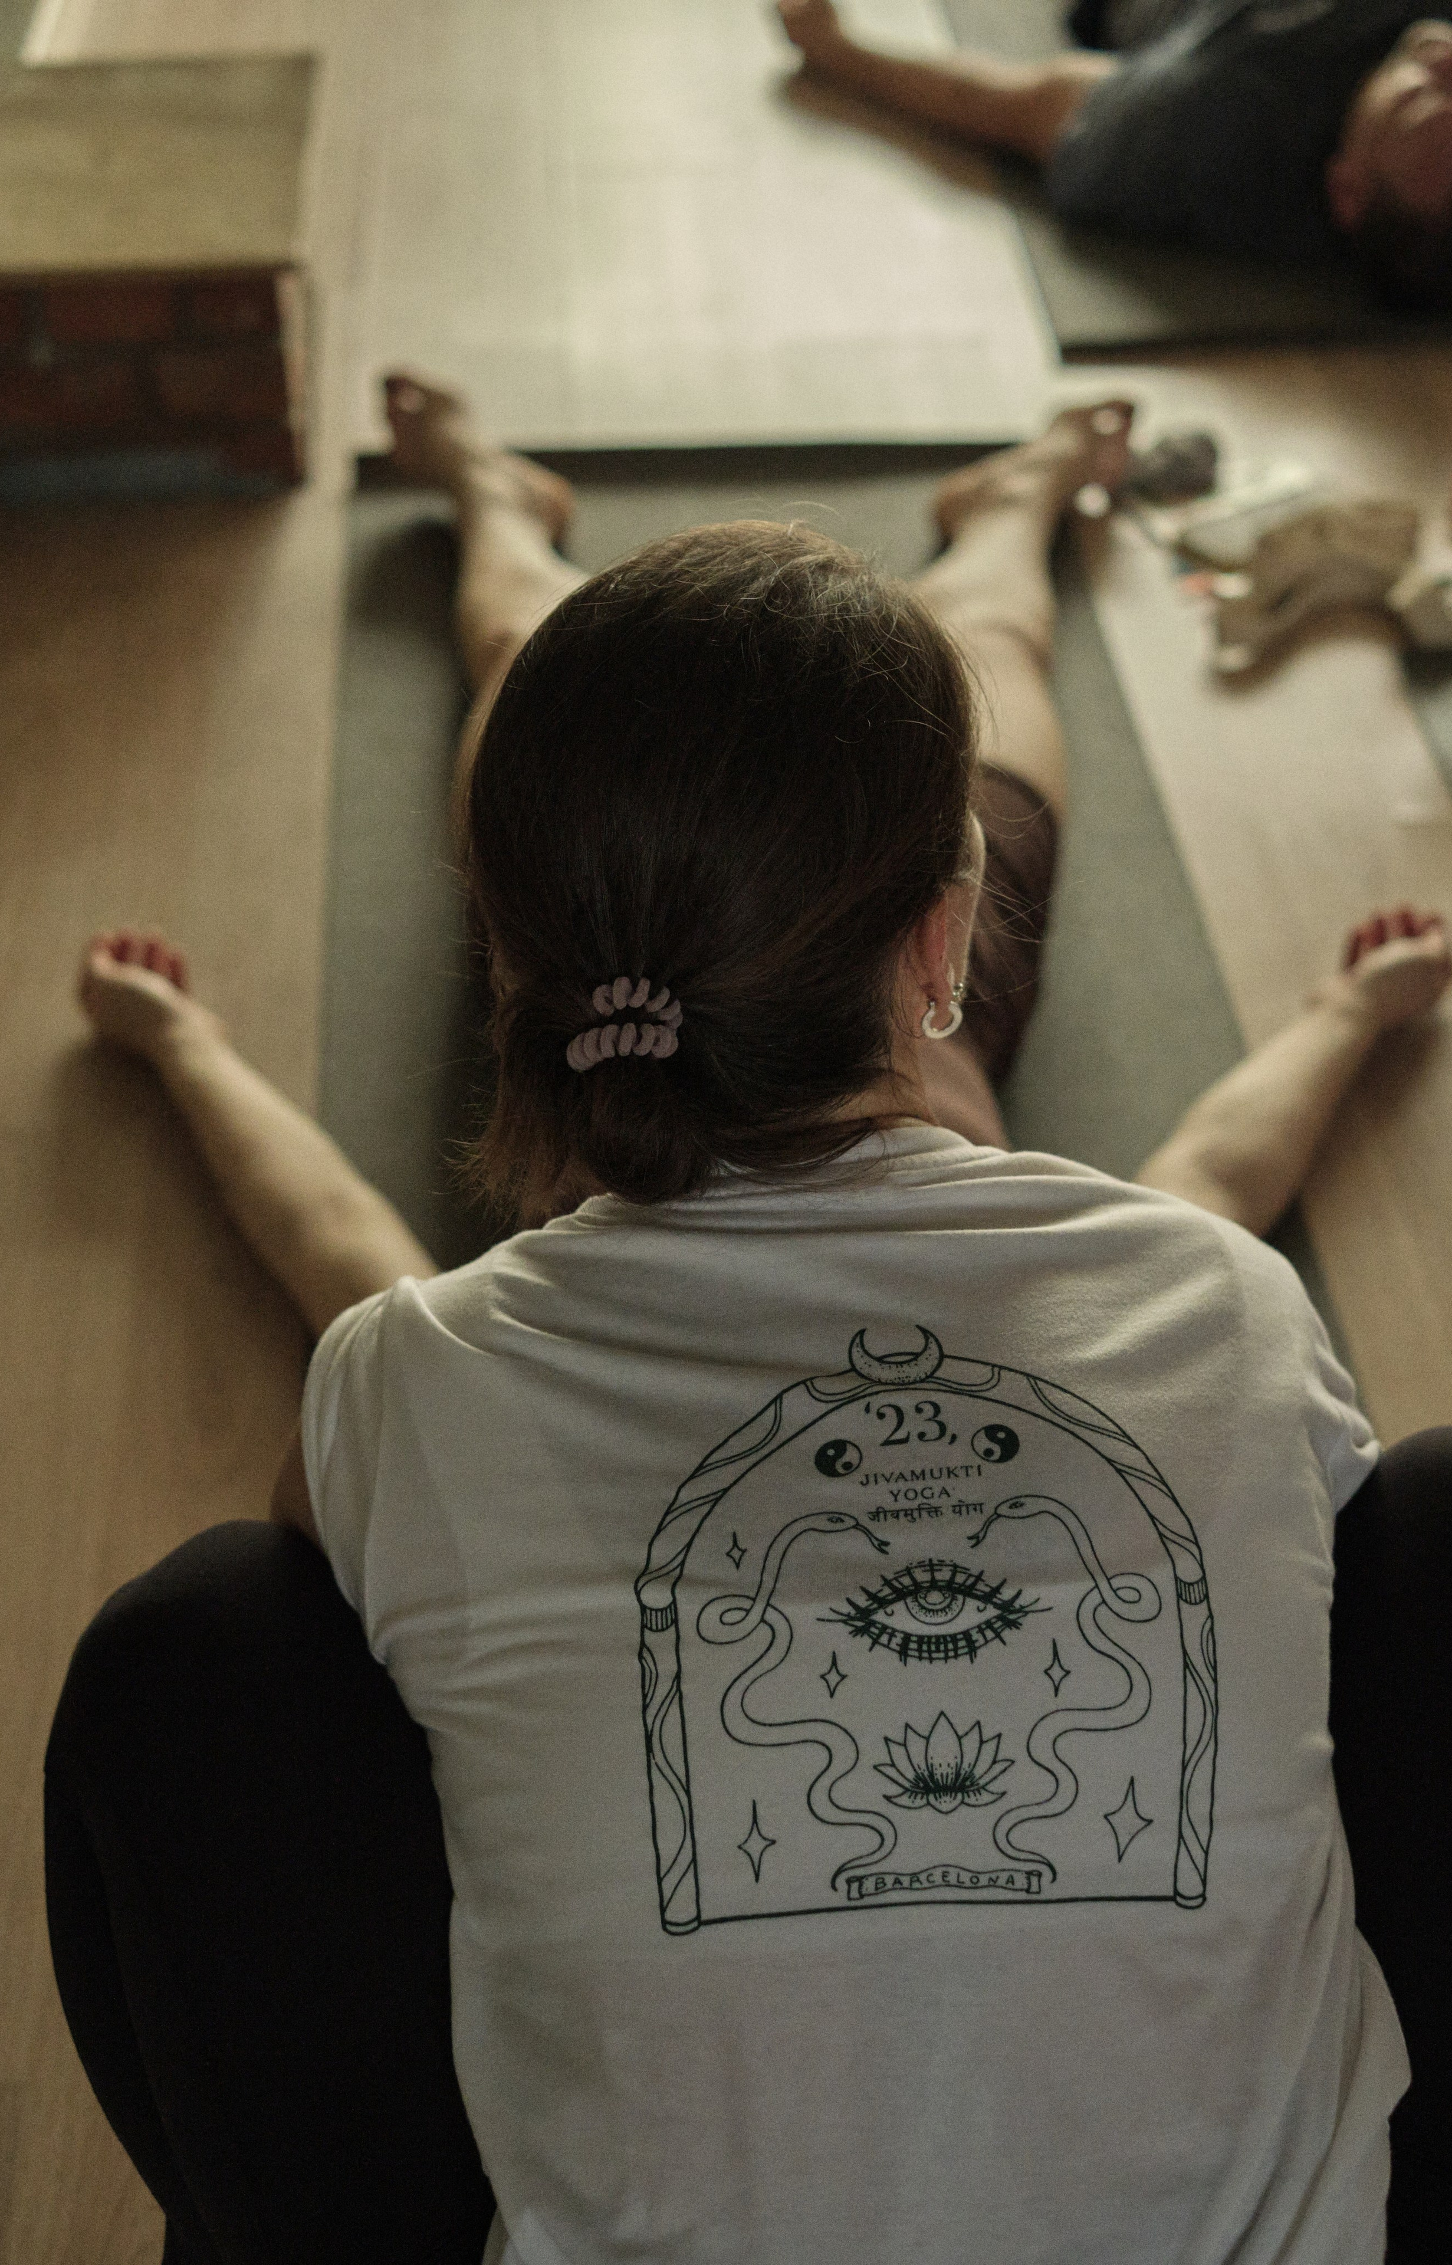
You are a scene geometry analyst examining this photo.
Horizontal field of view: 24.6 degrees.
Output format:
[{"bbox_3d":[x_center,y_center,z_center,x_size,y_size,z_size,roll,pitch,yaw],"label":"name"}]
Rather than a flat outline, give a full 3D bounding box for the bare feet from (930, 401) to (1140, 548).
[{"bbox_3d":[0.276,-0.585,2.942,0.090,0.095,0.220,28,45,33],"label":"bare feet"}]

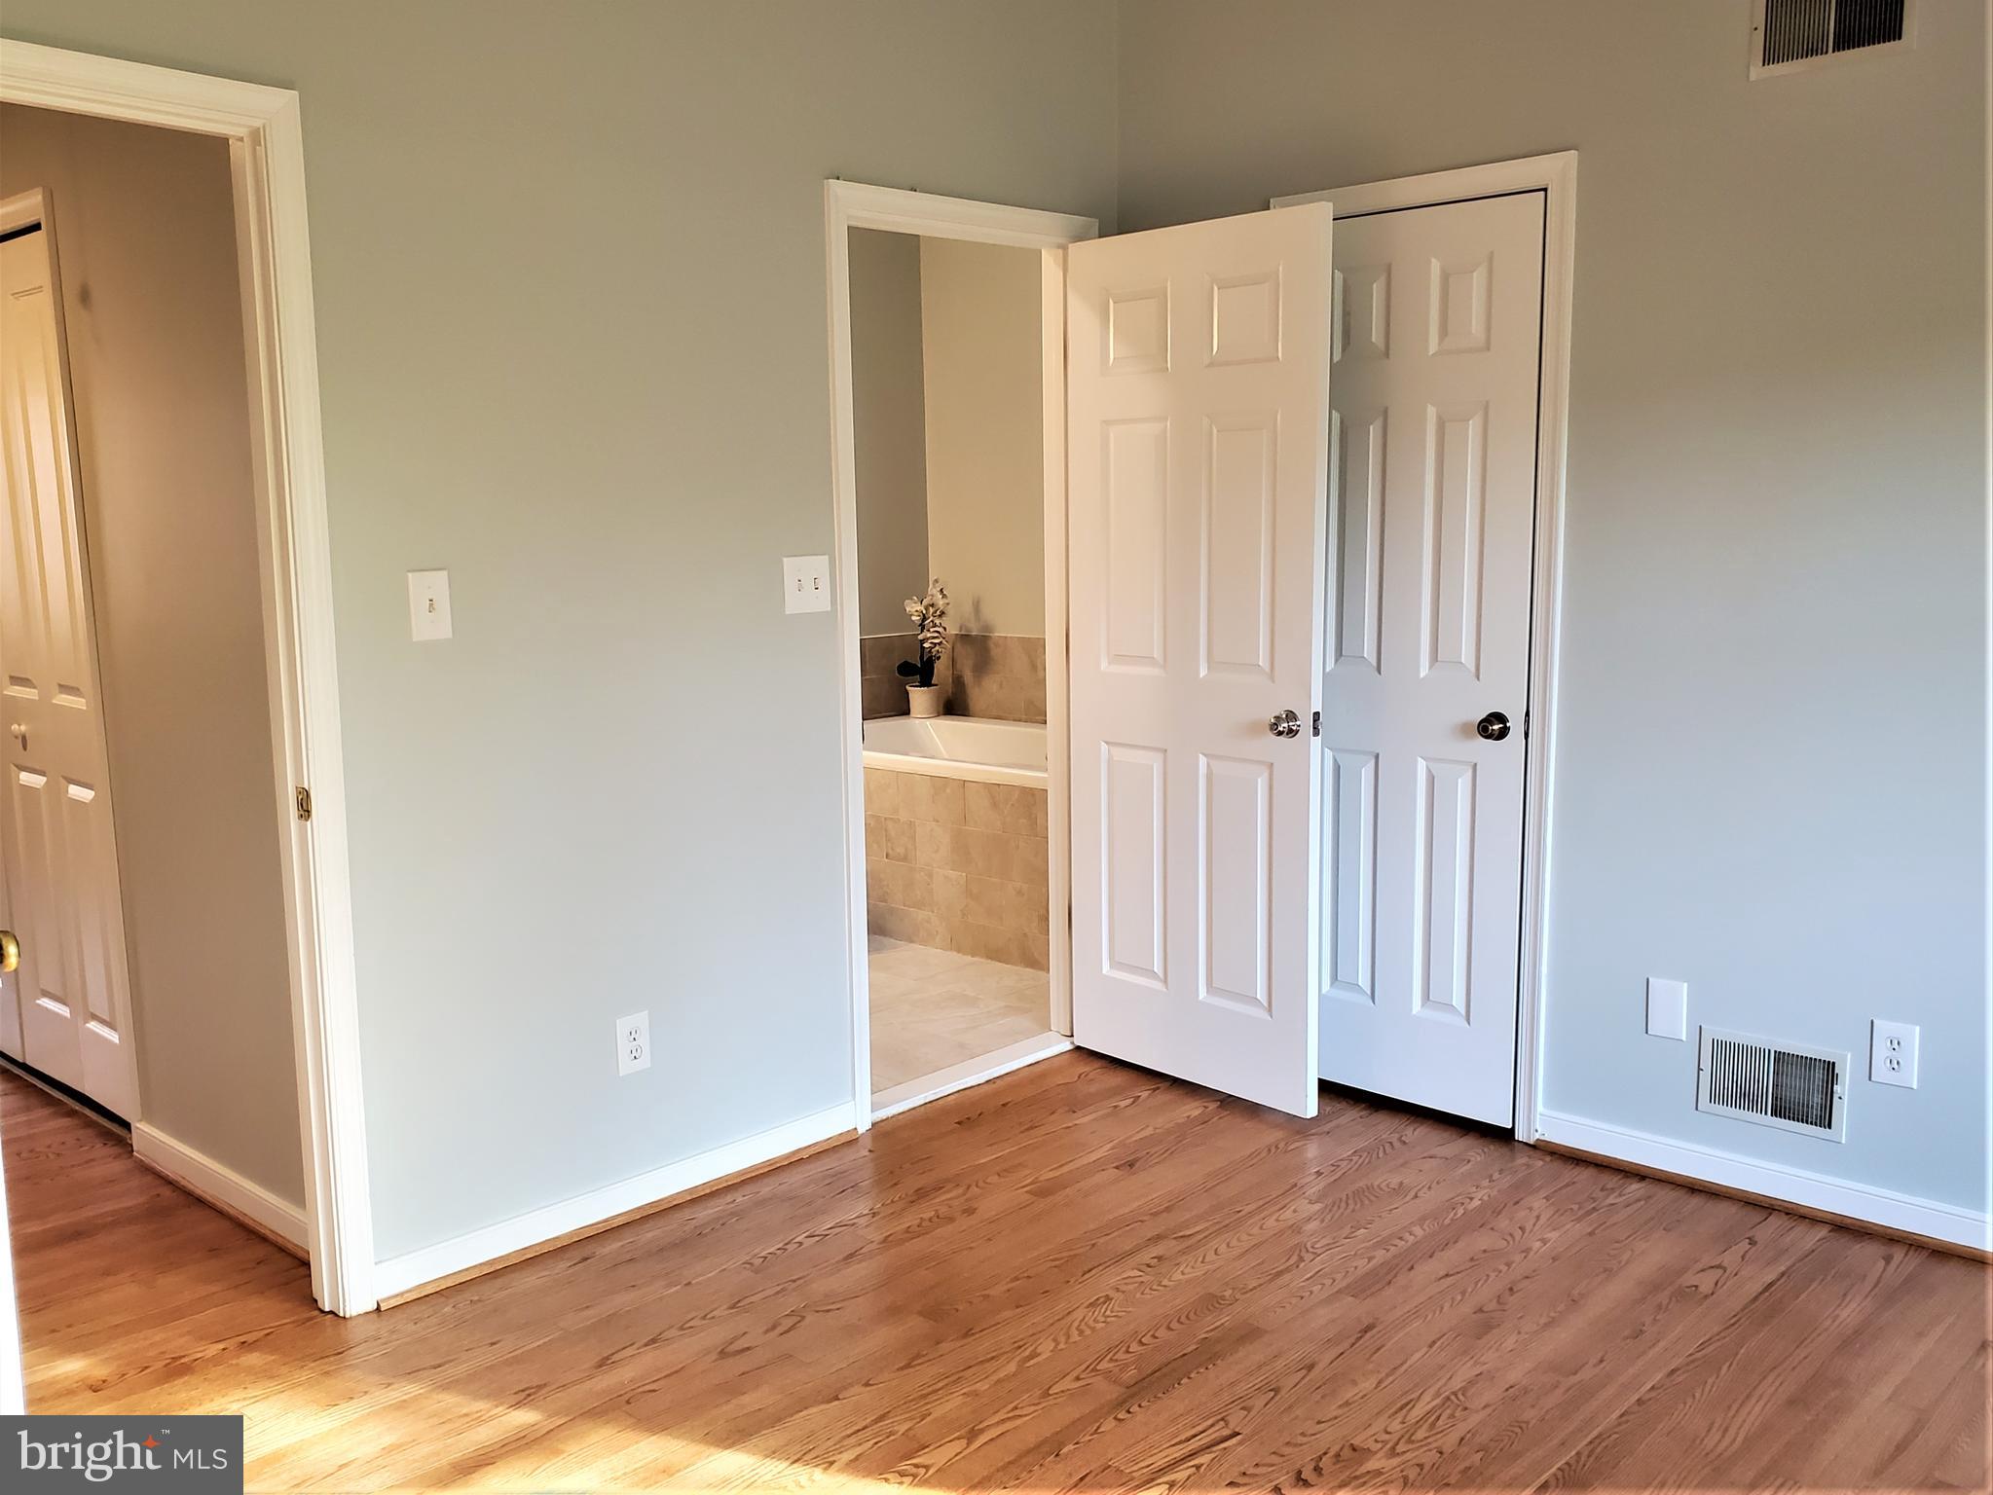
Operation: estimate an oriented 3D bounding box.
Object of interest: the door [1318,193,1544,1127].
[{"bbox_3d":[0.930,-0.170,3.395,0.586,2.003,0.040,6,11,42],"label":"door"}]

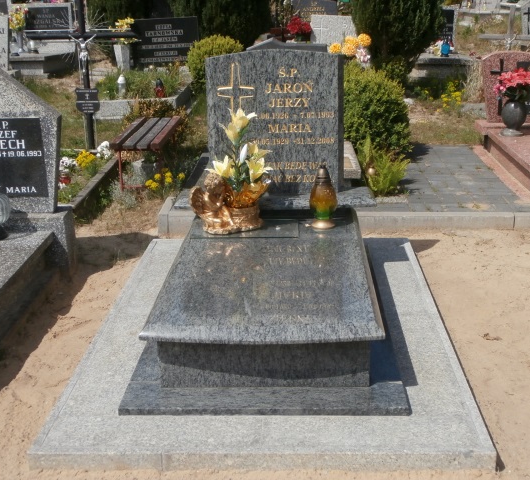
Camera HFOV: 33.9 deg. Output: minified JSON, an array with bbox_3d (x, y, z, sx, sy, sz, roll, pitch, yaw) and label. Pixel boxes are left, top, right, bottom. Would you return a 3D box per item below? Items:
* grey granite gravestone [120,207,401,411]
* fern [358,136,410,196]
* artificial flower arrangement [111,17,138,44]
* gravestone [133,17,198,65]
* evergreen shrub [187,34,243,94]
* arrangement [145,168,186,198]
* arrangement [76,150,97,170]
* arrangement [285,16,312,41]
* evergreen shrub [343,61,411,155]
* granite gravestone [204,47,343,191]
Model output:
[{"bbox_3d":[0.034,0.230,3.822,1.004,0.248,1.803,-1,16,3],"label":"grey granite gravestone"},{"bbox_3d":[0.787,-0.494,5.774,0.344,0.364,0.344,-1,16,3],"label":"fern"},{"bbox_3d":[-1.763,-2.616,10.867,0.315,0.334,0.241,-1,16,3],"label":"artificial flower arrangement"},{"bbox_3d":[-1.260,-2.531,11.136,0.841,0.611,0.099,-3,16,-5],"label":"gravestone"},{"bbox_3d":[-0.602,-2.094,10.597,0.684,0.802,0.684,-1,16,3],"label":"evergreen shrub"},{"bbox_3d":[-0.686,-0.389,5.991,0.277,0.211,0.213,-1,16,3],"label":"arrangement"},{"bbox_3d":[-1.382,-0.611,6.728,0.172,0.165,0.156,-1,16,3],"label":"arrangement"},{"bbox_3d":[0.529,-3.299,13.525,0.389,0.394,0.284,-1,16,3],"label":"arrangement"},{"bbox_3d":[0.810,-0.980,6.712,0.653,0.769,0.653,-1,16,3],"label":"evergreen shrub"},{"bbox_3d":[0.052,-0.621,4.563,0.695,0.758,0.099,-1,16,3],"label":"granite gravestone"}]

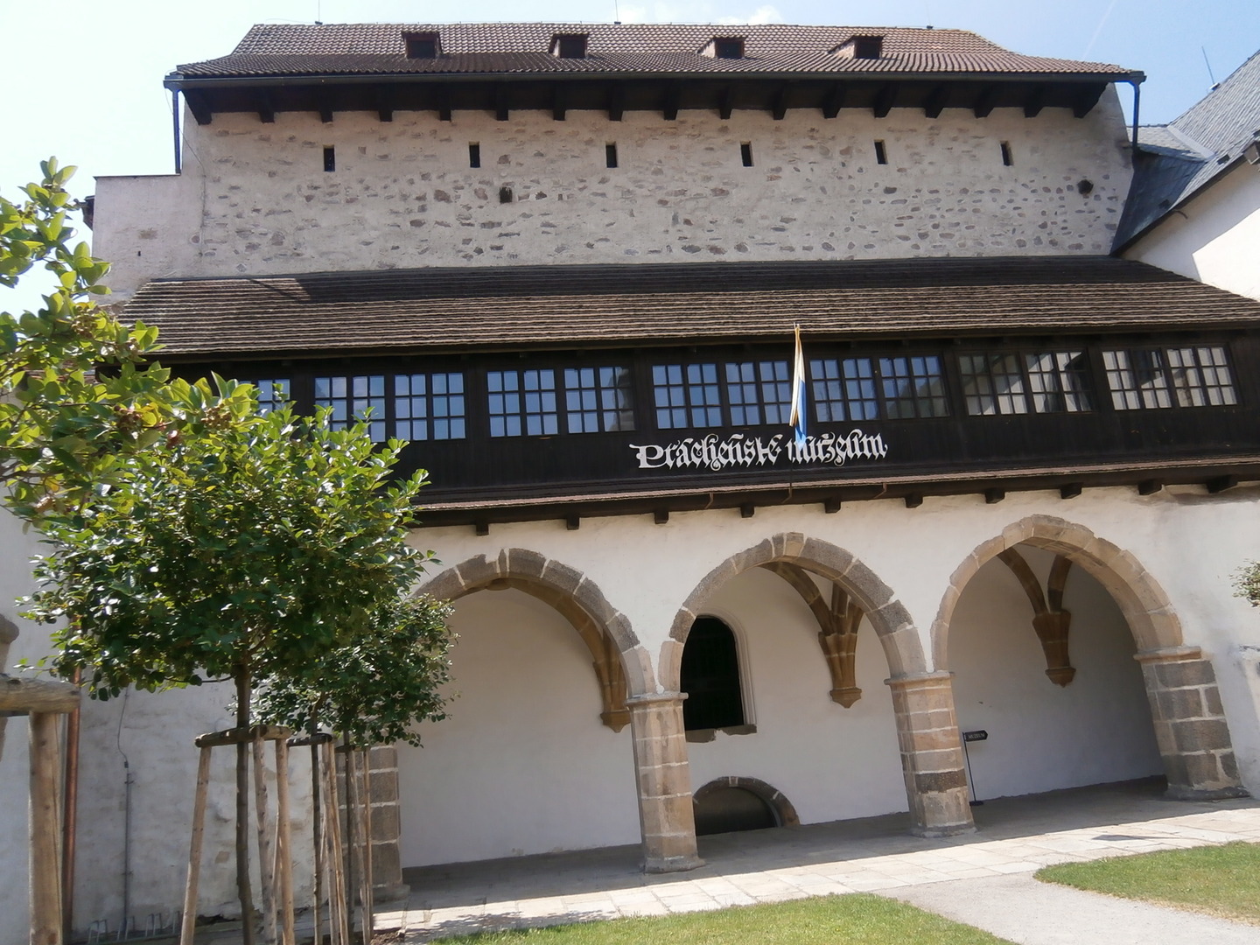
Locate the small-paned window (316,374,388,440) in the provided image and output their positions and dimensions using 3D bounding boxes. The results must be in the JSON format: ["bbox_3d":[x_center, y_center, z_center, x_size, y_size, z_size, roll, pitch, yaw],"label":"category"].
[{"bbox_3d":[-3.943,-0.899,13.363,0.973,0.984,0.080,-3,-13,-9],"label":"small-paned window"}]

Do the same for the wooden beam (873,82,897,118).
[{"bbox_3d":[4.674,-6.745,17.067,0.239,0.220,0.870,-3,-12,-8],"label":"wooden beam"}]

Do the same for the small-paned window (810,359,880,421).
[{"bbox_3d":[3.131,-1.194,13.839,0.955,0.952,0.090,-3,-12,-9],"label":"small-paned window"}]

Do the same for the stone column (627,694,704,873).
[{"bbox_3d":[0.509,4.087,12.722,0.740,2.229,0.660,-3,-12,-9],"label":"stone column"}]

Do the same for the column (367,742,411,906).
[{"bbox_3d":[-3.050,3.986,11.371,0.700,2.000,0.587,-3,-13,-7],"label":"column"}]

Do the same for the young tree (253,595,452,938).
[{"bbox_3d":[-2.910,3.023,9.986,1.950,3.586,1.950,-3,-12,-9],"label":"young tree"}]

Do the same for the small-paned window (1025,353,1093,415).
[{"bbox_3d":[6.809,-1.426,15.005,1.017,0.997,0.080,-3,-13,-9],"label":"small-paned window"}]

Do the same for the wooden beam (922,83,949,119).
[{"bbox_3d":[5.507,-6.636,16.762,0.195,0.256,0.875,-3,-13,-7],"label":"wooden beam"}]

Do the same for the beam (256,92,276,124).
[{"bbox_3d":[-6.530,-6.532,16.895,0.200,0.270,0.620,-3,-13,-9],"label":"beam"}]

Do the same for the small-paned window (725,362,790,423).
[{"bbox_3d":[1.858,-1.129,13.630,0.924,0.952,0.090,-3,-12,-9],"label":"small-paned window"}]

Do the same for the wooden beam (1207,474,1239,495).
[{"bbox_3d":[9.395,0.189,15.013,0.160,0.200,0.420,-3,-13,-9],"label":"wooden beam"}]

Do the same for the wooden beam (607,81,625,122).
[{"bbox_3d":[-0.188,-6.431,16.349,0.211,0.220,0.890,-3,-12,-8],"label":"wooden beam"}]

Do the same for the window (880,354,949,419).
[{"bbox_3d":[4.186,-1.243,14.011,0.945,0.947,0.090,-3,-12,-9],"label":"window"}]

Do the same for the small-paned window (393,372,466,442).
[{"bbox_3d":[-2.584,-0.851,12.238,0.930,0.942,0.088,-3,-13,-7],"label":"small-paned window"}]

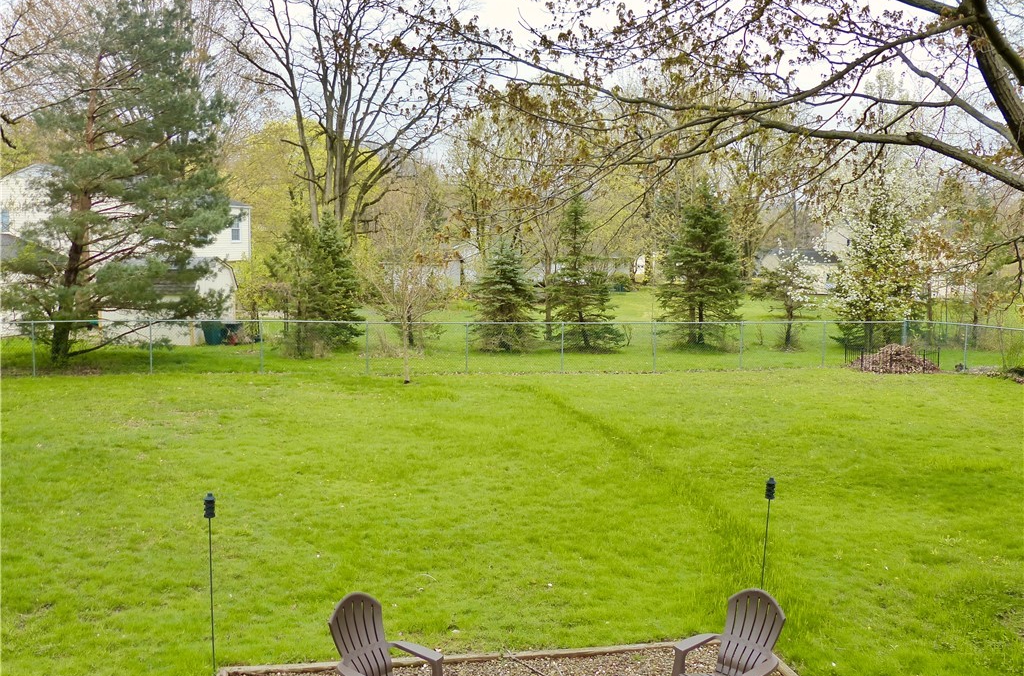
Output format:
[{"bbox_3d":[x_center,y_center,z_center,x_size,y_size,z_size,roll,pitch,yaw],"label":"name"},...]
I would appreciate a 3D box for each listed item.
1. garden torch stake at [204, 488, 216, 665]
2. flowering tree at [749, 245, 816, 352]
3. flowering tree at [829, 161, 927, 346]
[{"bbox_3d":[-2.610,2.134,7.999,0.100,1.602,0.100,1,6,0],"label":"garden torch stake"},{"bbox_3d":[10.238,-1.504,34.285,2.407,3.743,2.407,1,6,0],"label":"flowering tree"},{"bbox_3d":[13.806,-3.018,33.953,3.557,6.934,3.557,1,6,0],"label":"flowering tree"}]

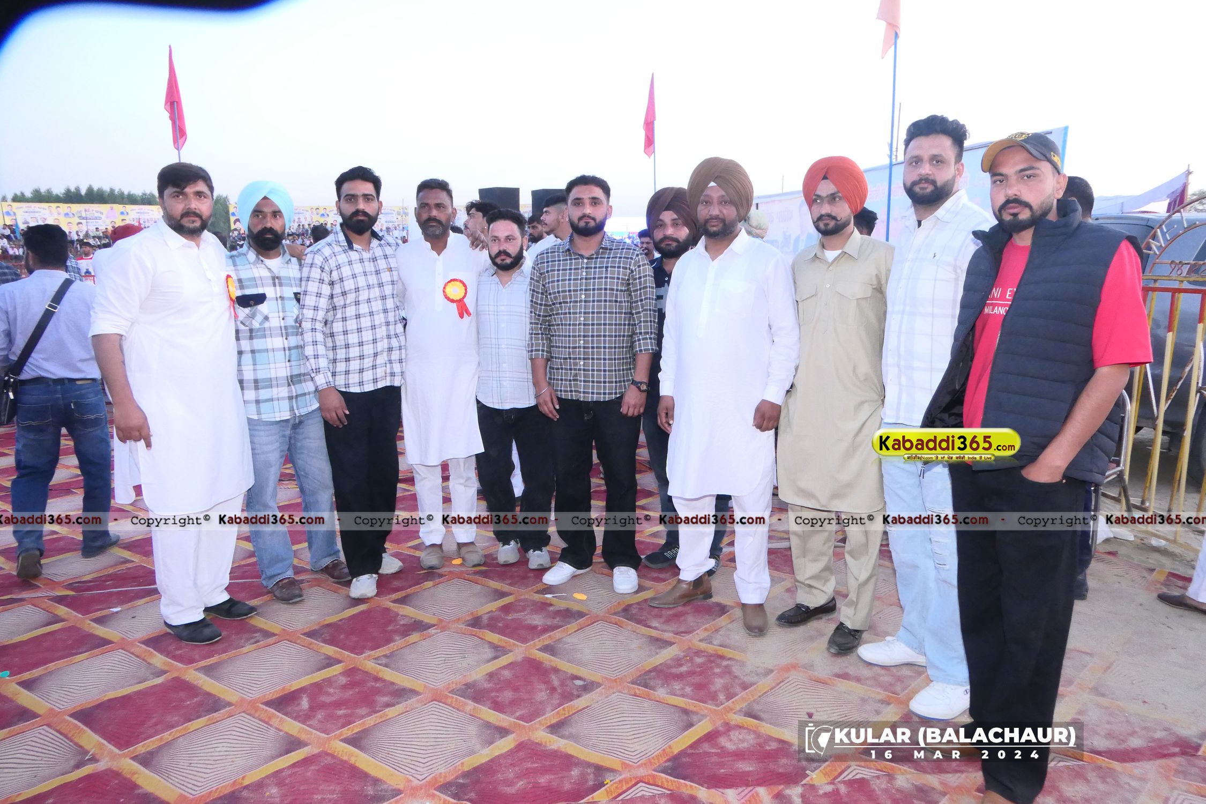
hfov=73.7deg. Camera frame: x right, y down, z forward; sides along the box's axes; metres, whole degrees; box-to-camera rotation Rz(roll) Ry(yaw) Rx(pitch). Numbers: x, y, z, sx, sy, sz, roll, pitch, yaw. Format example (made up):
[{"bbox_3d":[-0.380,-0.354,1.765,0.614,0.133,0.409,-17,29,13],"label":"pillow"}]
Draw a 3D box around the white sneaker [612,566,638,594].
[{"bbox_3d":[0.095,0.729,3.479,0.106,0.107,0.288,-1,11,-2],"label":"white sneaker"}]

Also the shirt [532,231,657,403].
[{"bbox_3d":[-0.046,-0.366,3.454,0.520,0.690,0.270,0,10,4],"label":"shirt"}]

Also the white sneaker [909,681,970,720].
[{"bbox_3d":[1.074,0.903,2.513,0.288,0.107,0.106,-7,13,-27],"label":"white sneaker"}]

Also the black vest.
[{"bbox_3d":[1.069,-0.152,2.020,0.330,0.670,0.490,-7,12,-31],"label":"black vest"}]

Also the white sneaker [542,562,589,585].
[{"bbox_3d":[-0.161,0.718,3.557,0.106,0.107,0.288,9,15,41],"label":"white sneaker"}]

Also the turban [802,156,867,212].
[{"bbox_3d":[0.798,-0.745,2.761,0.220,0.205,0.250,7,9,34],"label":"turban"}]

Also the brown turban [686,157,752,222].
[{"bbox_3d":[0.441,-0.798,3.013,0.245,0.215,0.265,1,10,11],"label":"brown turban"}]

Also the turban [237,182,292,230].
[{"bbox_3d":[-1.381,-0.800,3.282,0.225,0.205,0.250,-7,9,-28],"label":"turban"}]

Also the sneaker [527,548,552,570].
[{"bbox_3d":[-0.293,0.685,3.735,0.106,0.107,0.288,-2,11,-5],"label":"sneaker"}]

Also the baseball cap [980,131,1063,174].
[{"bbox_3d":[1.006,-0.597,1.927,0.168,0.120,0.255,4,10,38],"label":"baseball cap"}]

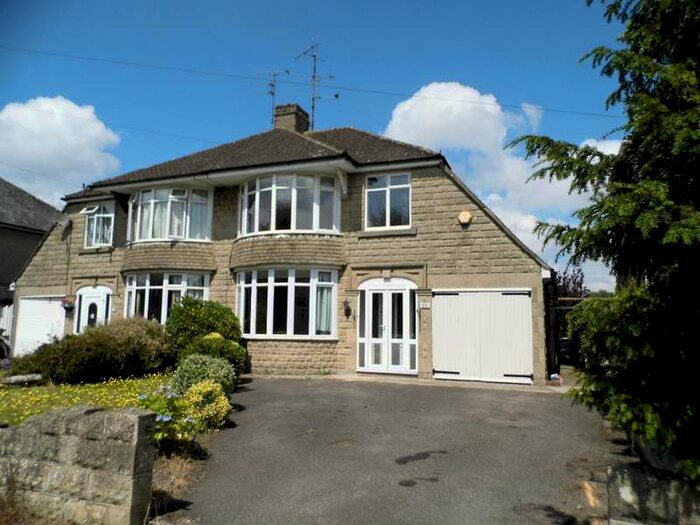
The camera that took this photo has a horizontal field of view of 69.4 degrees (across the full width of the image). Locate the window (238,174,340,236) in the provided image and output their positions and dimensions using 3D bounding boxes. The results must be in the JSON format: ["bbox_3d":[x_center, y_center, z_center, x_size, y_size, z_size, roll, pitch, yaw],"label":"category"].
[{"bbox_3d":[-1.821,-1.446,13.406,3.110,1.540,0.720,-2,-7,21],"label":"window"}]

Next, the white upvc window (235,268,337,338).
[{"bbox_3d":[-1.856,1.098,13.118,3.070,1.740,0.720,-2,-7,21],"label":"white upvc window"}]

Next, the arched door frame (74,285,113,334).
[{"bbox_3d":[-8.044,1.884,15.858,1.533,2.312,0.140,-2,-7,21],"label":"arched door frame"}]

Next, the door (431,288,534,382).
[{"bbox_3d":[2.995,1.646,11.516,2.196,2.078,0.120,-2,-7,21],"label":"door"}]

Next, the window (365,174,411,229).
[{"bbox_3d":[0.964,-1.508,12.703,1.187,1.424,0.120,-2,-7,21],"label":"window"}]

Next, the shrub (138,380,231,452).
[{"bbox_3d":[-1.949,1.760,5.948,1.060,0.750,1.000,-2,-7,21],"label":"shrub"}]

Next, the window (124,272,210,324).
[{"bbox_3d":[-5.524,1.241,14.550,3.070,1.740,0.720,-2,-7,21],"label":"window"}]

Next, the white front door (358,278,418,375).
[{"bbox_3d":[0.920,1.535,12.359,1.533,2.312,0.140,-2,-7,21],"label":"white front door"}]

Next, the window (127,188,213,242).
[{"bbox_3d":[-5.527,-1.302,14.853,3.110,1.540,0.720,-2,-7,21],"label":"window"}]

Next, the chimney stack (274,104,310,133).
[{"bbox_3d":[-2.092,-5.024,18.545,0.840,1.130,1.180,-2,-7,21],"label":"chimney stack"}]

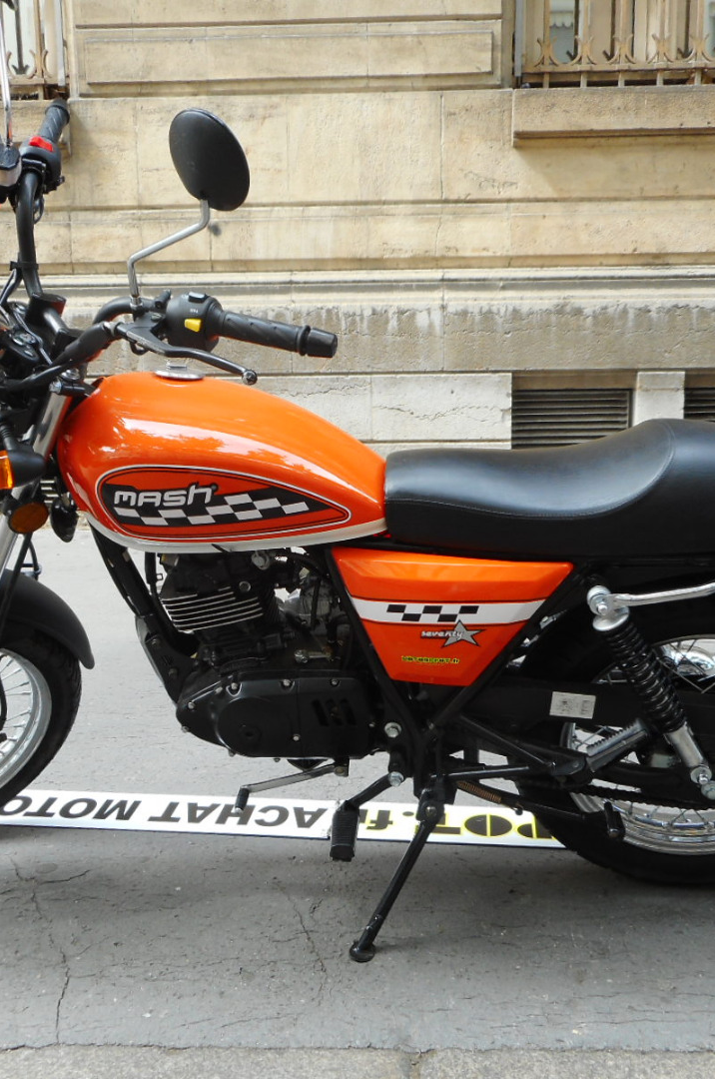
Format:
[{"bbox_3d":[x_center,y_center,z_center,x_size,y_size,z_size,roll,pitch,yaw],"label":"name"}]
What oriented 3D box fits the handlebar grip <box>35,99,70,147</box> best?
[{"bbox_3d":[-0.473,-0.643,1.615,0.038,0.038,0.138,-1,49,0],"label":"handlebar grip"}]

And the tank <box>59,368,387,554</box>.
[{"bbox_3d":[-0.179,-0.130,1.492,0.455,0.230,0.280,0,27,5],"label":"tank"}]

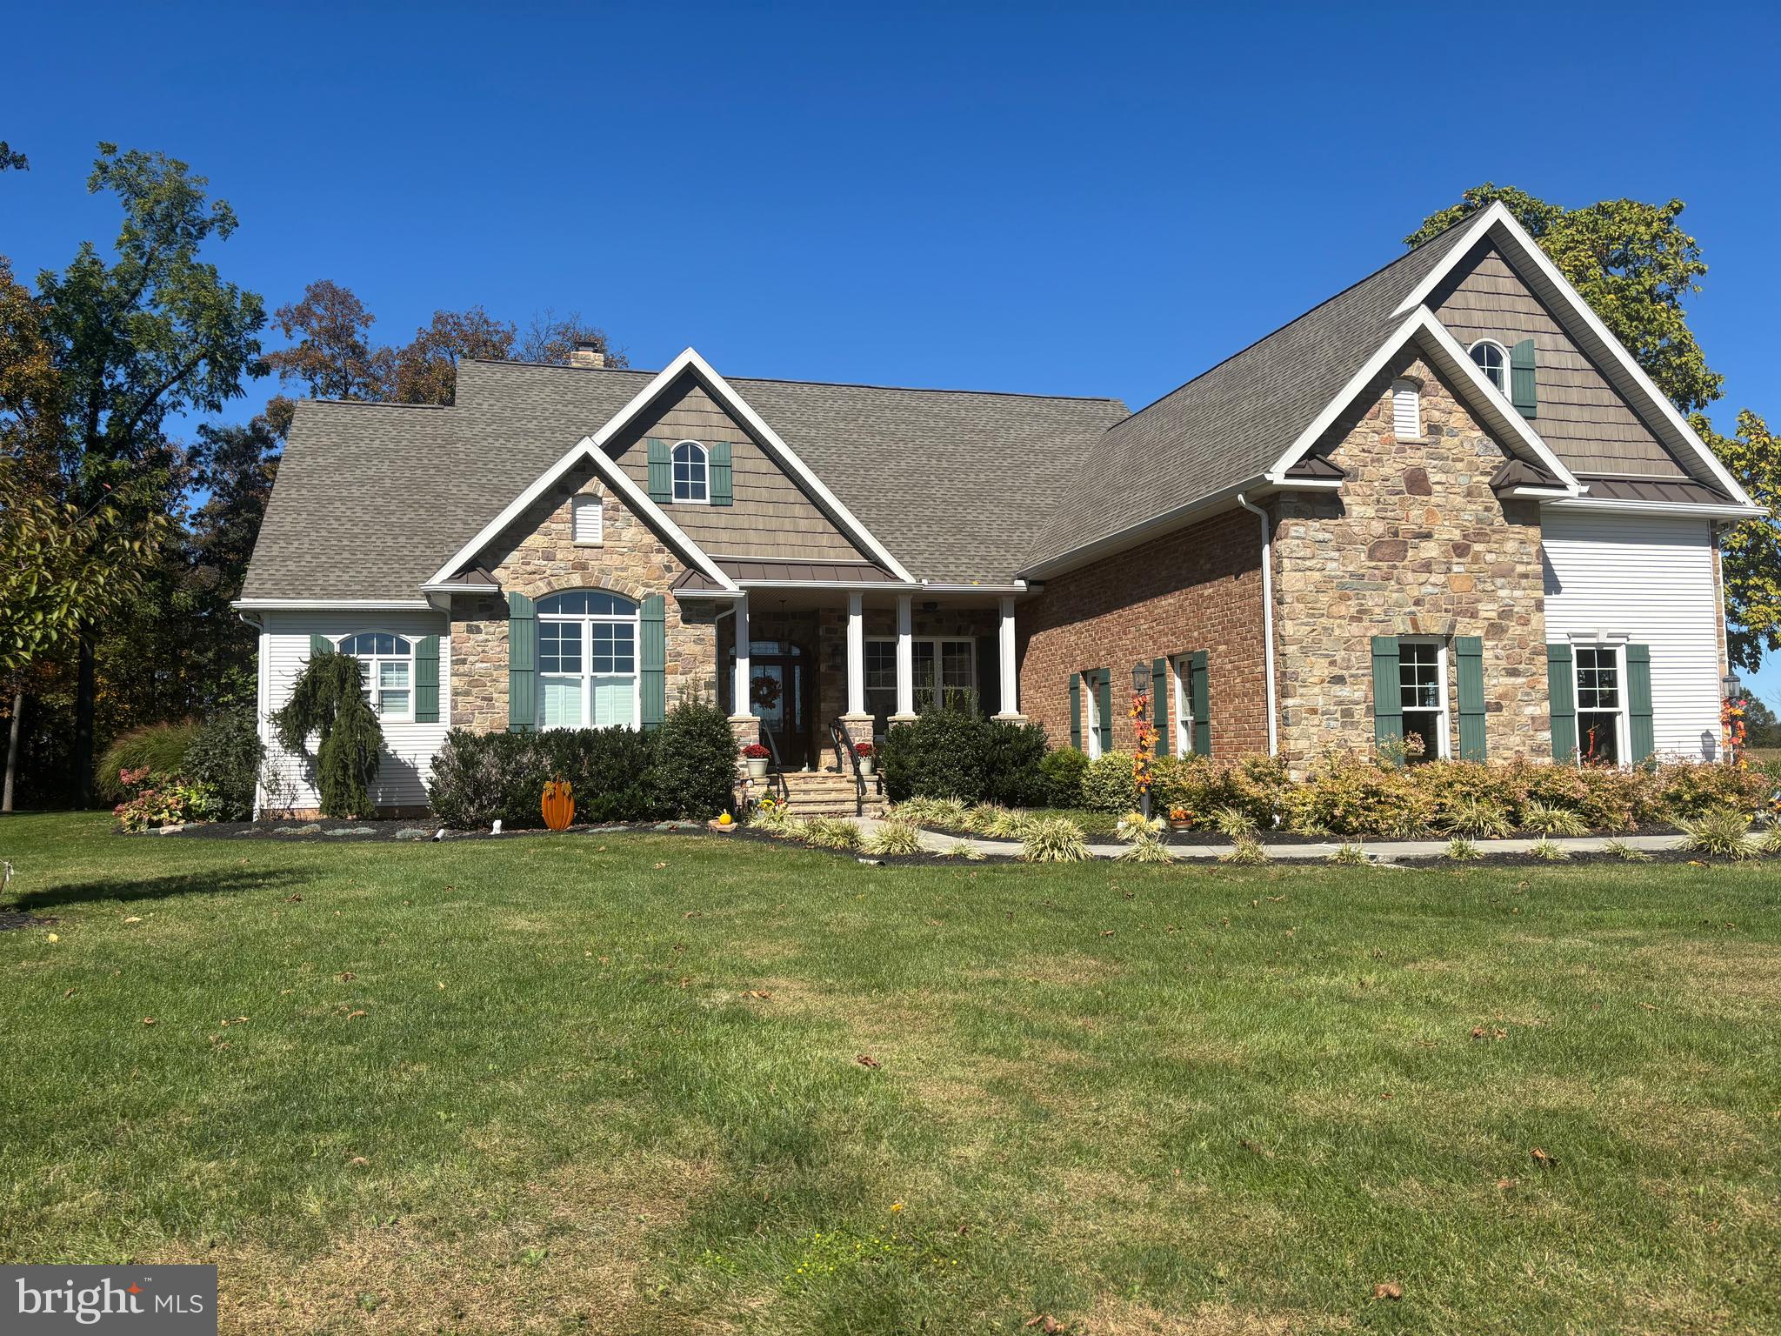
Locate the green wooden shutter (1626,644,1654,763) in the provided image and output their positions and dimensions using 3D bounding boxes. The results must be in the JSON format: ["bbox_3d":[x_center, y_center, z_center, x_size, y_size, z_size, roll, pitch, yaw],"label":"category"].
[{"bbox_3d":[9.992,0.566,17.744,0.360,1.730,0.060,0,-4,-15],"label":"green wooden shutter"}]

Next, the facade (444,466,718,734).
[{"bbox_3d":[-4.643,-0.426,20.454,3.950,5.330,0.350,0,-4,-15],"label":"facade"}]

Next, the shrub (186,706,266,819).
[{"bbox_3d":[-10.430,1.536,21.067,1.200,1.780,1.200,0,-4,-15],"label":"shrub"}]

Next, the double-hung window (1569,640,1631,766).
[{"bbox_3d":[9.462,0.581,17.854,0.880,1.770,0.120,0,-4,-15],"label":"double-hung window"}]

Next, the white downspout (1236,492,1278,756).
[{"bbox_3d":[4.255,-0.192,15.565,0.500,3.800,0.120,0,-4,-15],"label":"white downspout"}]

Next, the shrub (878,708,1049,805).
[{"bbox_3d":[1.024,1.321,19.742,2.300,1.460,1.500,0,-4,-15],"label":"shrub"}]

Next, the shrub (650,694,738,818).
[{"bbox_3d":[-2.930,1.278,19.620,1.220,1.800,1.250,0,-4,-15],"label":"shrub"}]

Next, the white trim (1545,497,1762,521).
[{"bbox_3d":[10.067,-2.087,17.558,3.550,0.150,0.130,0,-4,-15],"label":"white trim"}]

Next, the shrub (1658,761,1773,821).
[{"bbox_3d":[10.408,1.572,16.889,1.250,0.800,1.050,0,-4,-15],"label":"shrub"}]

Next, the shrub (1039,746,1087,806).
[{"bbox_3d":[2.502,1.597,19.442,0.800,0.850,0.850,-1,-4,0],"label":"shrub"}]

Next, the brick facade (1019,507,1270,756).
[{"bbox_3d":[3.455,0.189,19.343,0.300,3.780,8.365,0,-4,-15],"label":"brick facade"}]

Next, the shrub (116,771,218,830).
[{"bbox_3d":[-10.338,1.893,19.059,1.300,0.900,1.100,0,-4,-15],"label":"shrub"}]

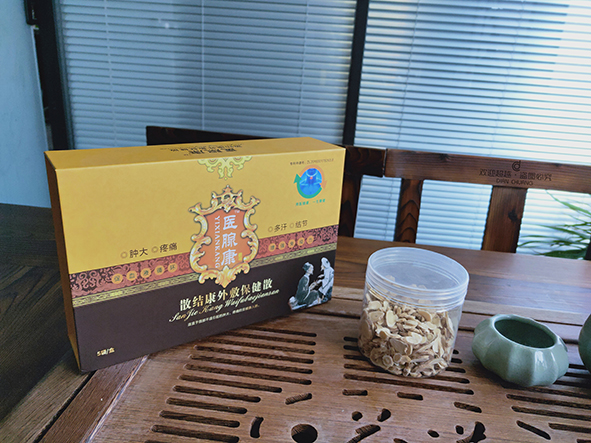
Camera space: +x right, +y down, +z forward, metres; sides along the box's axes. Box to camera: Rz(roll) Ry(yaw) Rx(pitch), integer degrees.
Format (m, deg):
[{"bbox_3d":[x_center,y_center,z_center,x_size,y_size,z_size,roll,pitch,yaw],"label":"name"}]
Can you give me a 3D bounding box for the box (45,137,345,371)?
[{"bbox_3d":[-0.082,0.018,0.403,0.270,0.179,0.067,-10,23,-33],"label":"box"}]

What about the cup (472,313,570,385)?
[{"bbox_3d":[0.208,0.120,0.367,0.078,0.039,0.078,3,19,-1],"label":"cup"}]

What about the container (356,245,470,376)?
[{"bbox_3d":[0.111,0.084,0.378,0.090,0.089,0.090,3,19,-1],"label":"container"}]

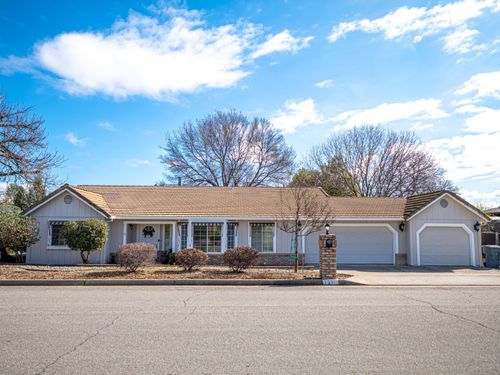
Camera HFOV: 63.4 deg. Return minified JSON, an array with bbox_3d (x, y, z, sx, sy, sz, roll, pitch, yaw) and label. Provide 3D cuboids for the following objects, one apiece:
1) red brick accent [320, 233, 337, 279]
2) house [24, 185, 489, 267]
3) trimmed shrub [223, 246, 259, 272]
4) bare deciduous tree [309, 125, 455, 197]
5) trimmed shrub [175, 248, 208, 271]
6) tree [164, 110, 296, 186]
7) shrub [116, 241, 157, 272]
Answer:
[{"bbox_3d":[2.265,2.030,11.903,0.471,1.286,0.440,0,-6,-1],"label":"red brick accent"},{"bbox_3d":[0.422,2.344,27.777,24.405,5.002,13.700,0,-6,-1],"label":"house"},{"bbox_3d":[-0.359,2.847,15.980,1.391,1.022,1.391,0,-6,-1],"label":"trimmed shrub"},{"bbox_3d":[13.472,-0.121,41.075,15.050,12.855,15.050,0,-6,-1],"label":"bare deciduous tree"},{"bbox_3d":[-2.317,2.891,16.132,1.321,0.905,1.321,0,-6,-1],"label":"trimmed shrub"},{"bbox_3d":[-2.219,-0.832,39.791,13.282,13.861,13.282,0,-6,-1],"label":"tree"},{"bbox_3d":[-4.469,2.763,15.997,1.573,1.164,1.573,0,-6,-1],"label":"shrub"}]

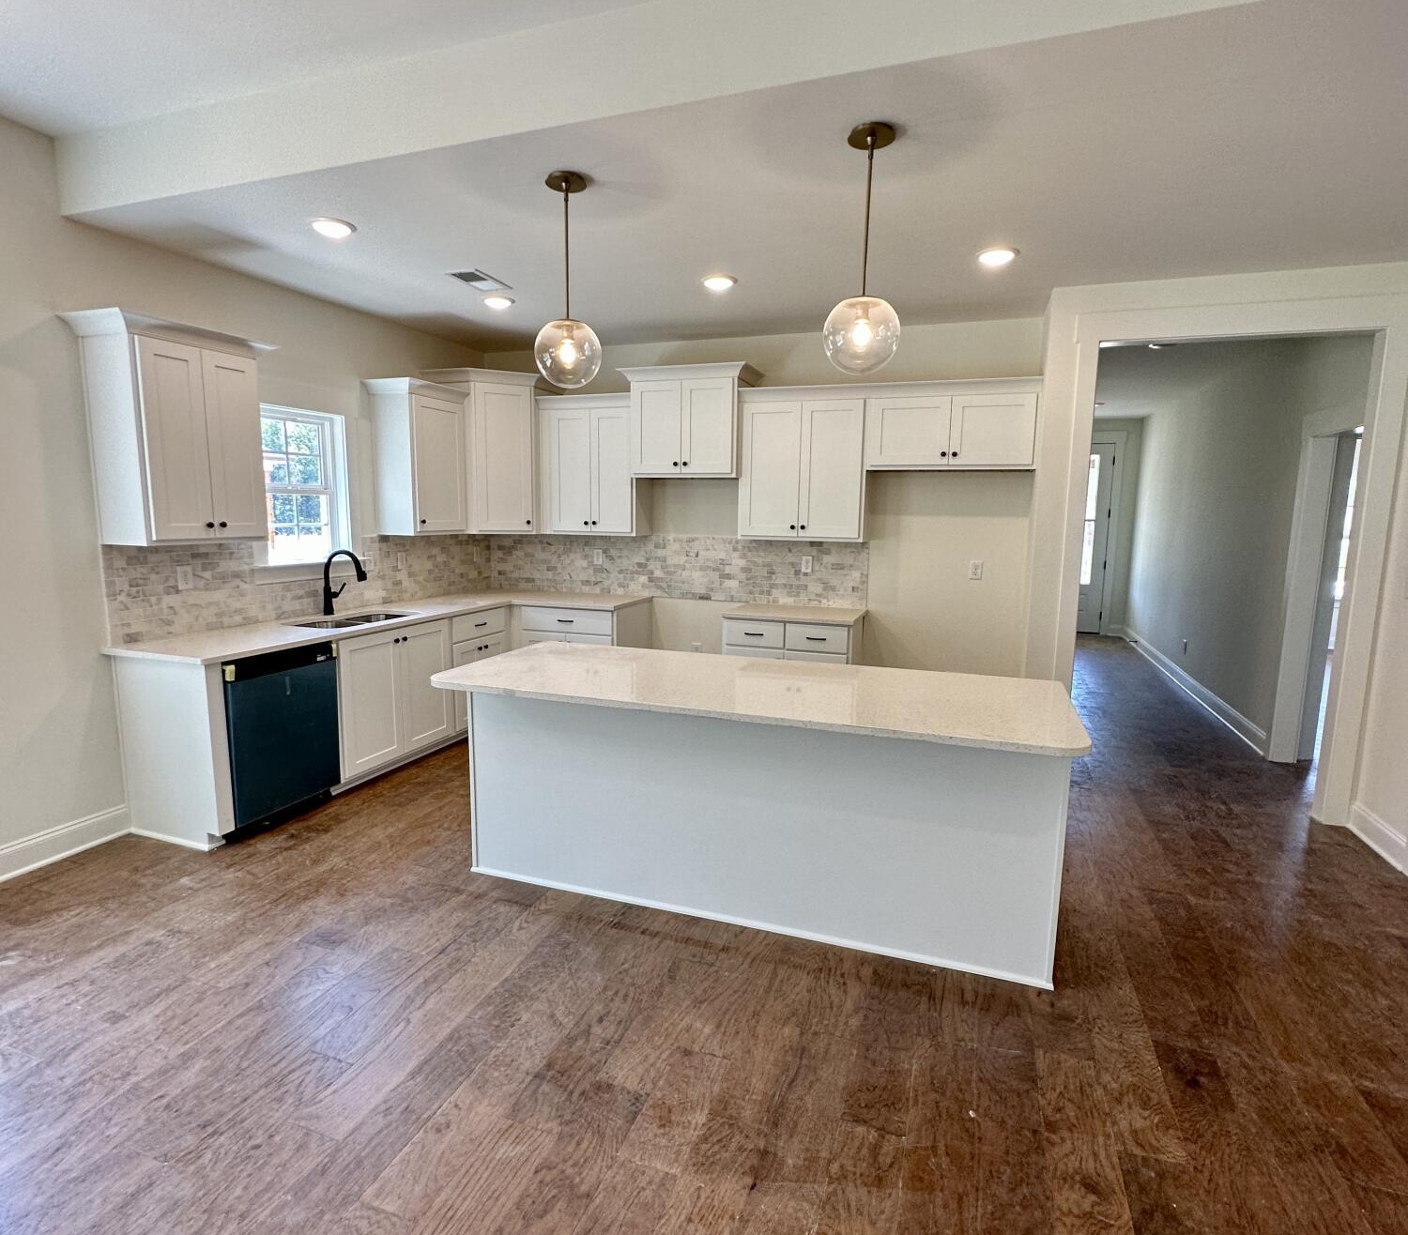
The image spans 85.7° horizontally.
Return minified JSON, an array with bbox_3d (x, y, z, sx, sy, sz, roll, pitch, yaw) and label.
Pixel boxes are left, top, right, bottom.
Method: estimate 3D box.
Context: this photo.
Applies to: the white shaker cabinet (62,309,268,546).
[{"bbox_3d":[-2.434,-0.836,3.571,0.367,0.967,0.727,4,8,19],"label":"white shaker cabinet"}]

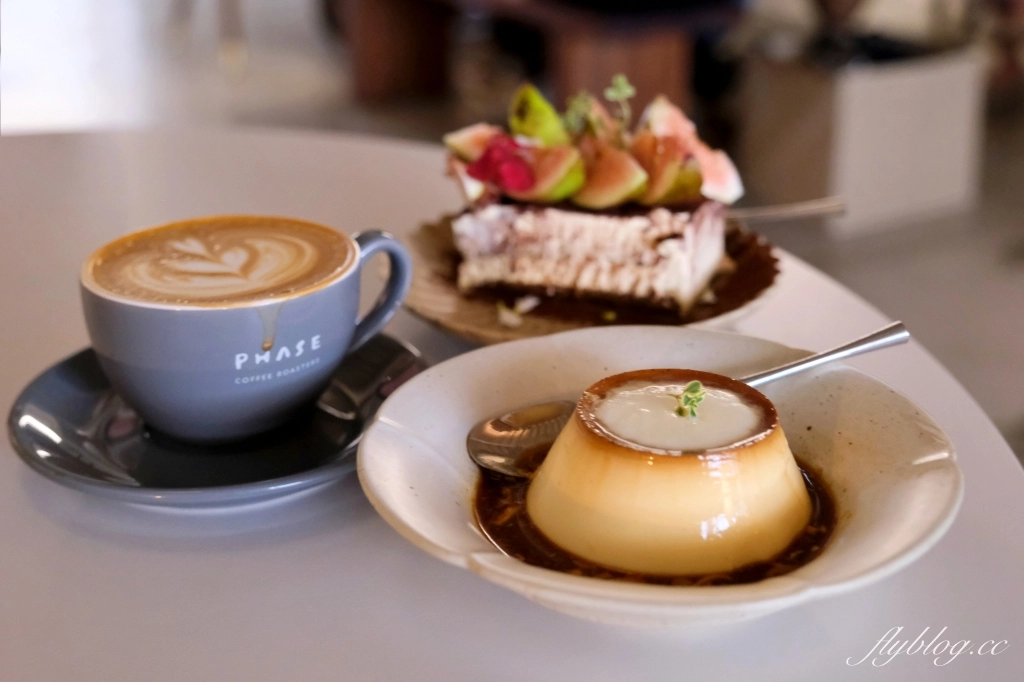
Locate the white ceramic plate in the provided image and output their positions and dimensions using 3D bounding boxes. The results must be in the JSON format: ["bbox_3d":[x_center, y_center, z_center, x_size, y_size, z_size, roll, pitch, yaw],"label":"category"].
[{"bbox_3d":[0.046,0.043,0.404,0.186,0.031,0.186,-1,23,0],"label":"white ceramic plate"}]

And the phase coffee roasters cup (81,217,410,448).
[{"bbox_3d":[-0.091,-0.003,0.456,0.118,0.059,0.096,-9,25,-18],"label":"phase coffee roasters cup"}]

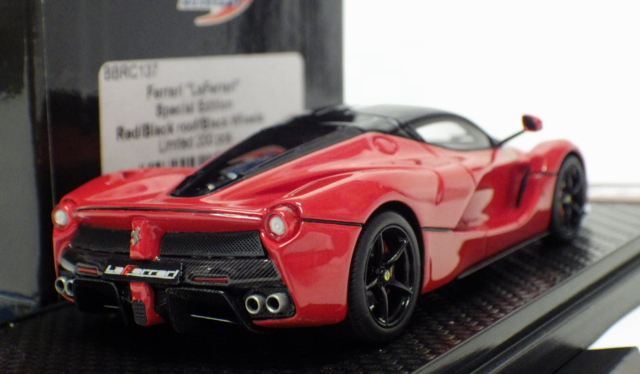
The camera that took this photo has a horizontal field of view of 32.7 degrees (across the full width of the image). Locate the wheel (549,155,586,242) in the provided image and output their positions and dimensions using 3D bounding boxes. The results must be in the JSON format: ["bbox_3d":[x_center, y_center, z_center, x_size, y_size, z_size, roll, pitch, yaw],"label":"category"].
[{"bbox_3d":[0.041,0.002,0.188,0.006,0.015,0.015,1,10,34],"label":"wheel"}]

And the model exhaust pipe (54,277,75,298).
[{"bbox_3d":[-0.033,0.013,0.144,0.004,0.002,0.003,1,10,34],"label":"model exhaust pipe"}]

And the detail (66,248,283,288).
[{"bbox_3d":[-0.020,0.010,0.133,0.036,0.004,0.004,1,10,34],"label":"detail"}]

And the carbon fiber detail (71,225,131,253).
[{"bbox_3d":[-0.027,0.007,0.138,0.014,0.003,0.002,3,11,43],"label":"carbon fiber detail"}]

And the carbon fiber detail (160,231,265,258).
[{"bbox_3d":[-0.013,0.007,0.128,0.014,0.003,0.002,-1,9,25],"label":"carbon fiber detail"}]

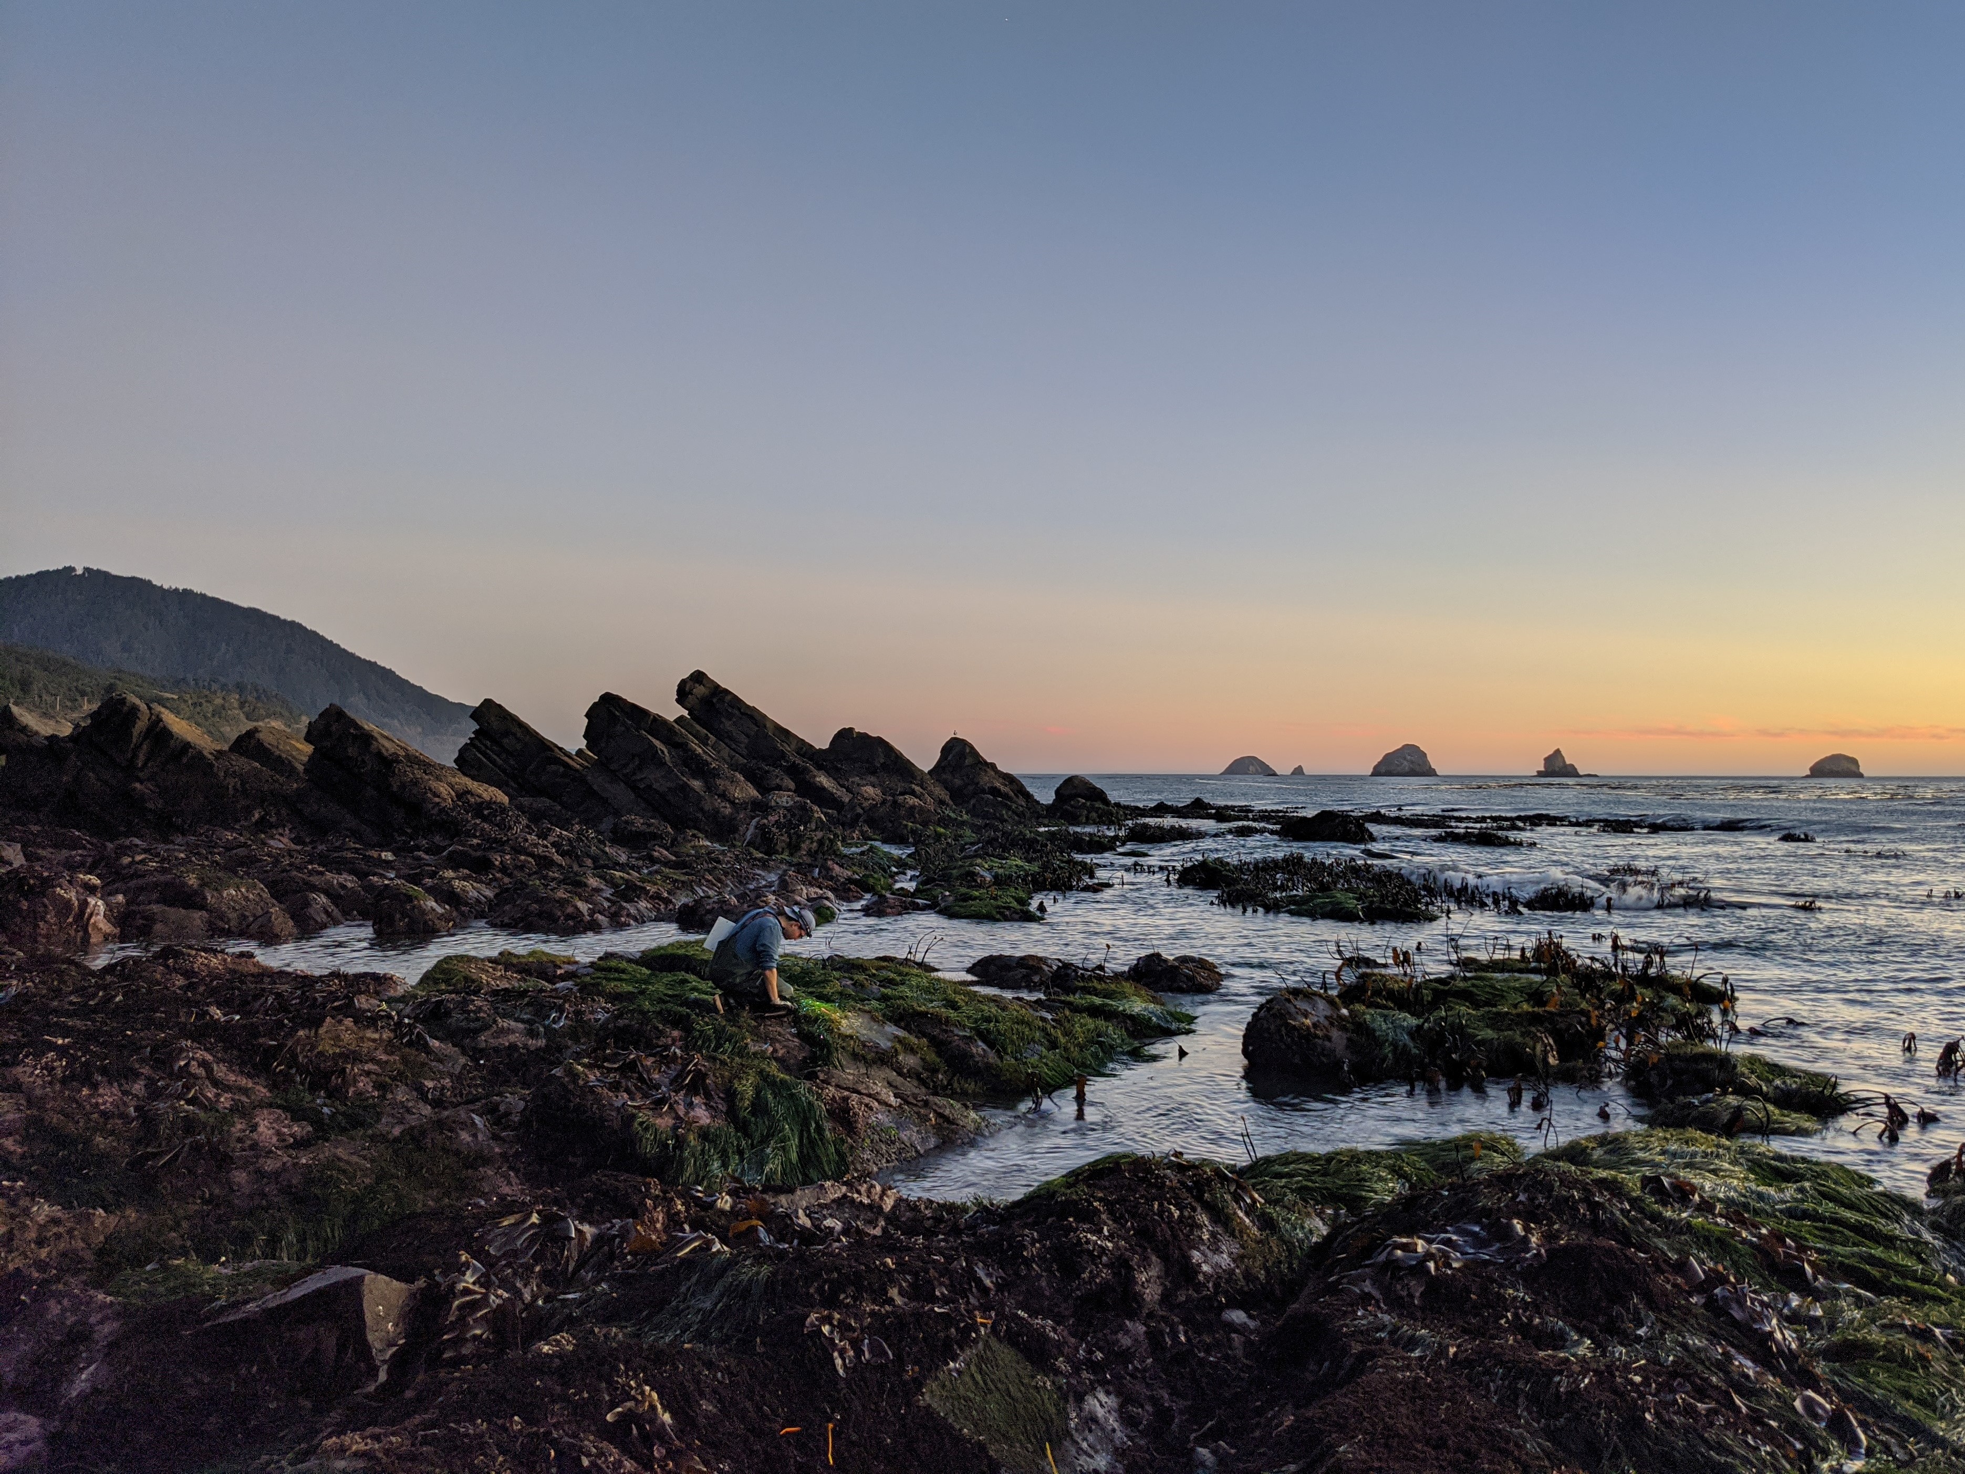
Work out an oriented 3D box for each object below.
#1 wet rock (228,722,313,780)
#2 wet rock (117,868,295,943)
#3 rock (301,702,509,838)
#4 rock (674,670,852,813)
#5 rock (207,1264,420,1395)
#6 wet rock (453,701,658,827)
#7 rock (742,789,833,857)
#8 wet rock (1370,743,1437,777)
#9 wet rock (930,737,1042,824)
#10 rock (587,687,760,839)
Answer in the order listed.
[{"bbox_3d":[-23.062,0.651,50.000,2.820,2.209,3.000,1,-2,-25],"label":"wet rock"},{"bbox_3d":[-9.781,2.126,19.300,2.017,0.928,1.600,1,-2,-27],"label":"wet rock"},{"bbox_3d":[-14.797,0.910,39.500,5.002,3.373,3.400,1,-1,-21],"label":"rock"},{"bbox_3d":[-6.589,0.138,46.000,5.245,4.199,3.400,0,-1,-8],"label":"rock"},{"bbox_3d":[-1.878,1.662,4.300,0.549,0.359,0.400,1,-2,-23],"label":"rock"},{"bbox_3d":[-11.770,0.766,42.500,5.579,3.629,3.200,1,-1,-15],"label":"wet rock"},{"bbox_3d":[-4.505,1.998,35.000,2.017,1.546,1.700,0,-1,-7],"label":"rock"},{"bbox_3d":[548.878,30.048,2000.000,83.066,43.189,75.000,0,-1,15],"label":"wet rock"},{"bbox_3d":[0.124,1.770,62.000,4.533,3.408,4.000,0,-1,0],"label":"wet rock"},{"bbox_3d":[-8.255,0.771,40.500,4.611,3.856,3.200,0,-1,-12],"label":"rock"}]

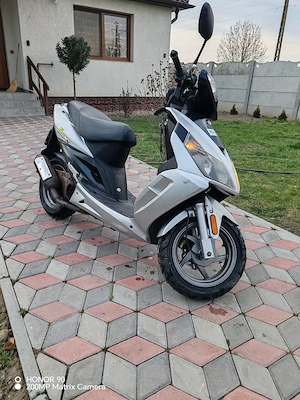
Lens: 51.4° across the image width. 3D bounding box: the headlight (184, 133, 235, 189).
[{"bbox_3d":[0.268,-0.181,1.382,0.220,0.200,0.135,21,19,37],"label":"headlight"}]

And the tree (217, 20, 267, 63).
[{"bbox_3d":[6.605,-10.404,22.937,3.500,4.900,3.500,3,22,0],"label":"tree"}]

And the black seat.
[{"bbox_3d":[-0.335,-0.496,1.990,0.660,0.210,0.270,21,19,37],"label":"black seat"}]

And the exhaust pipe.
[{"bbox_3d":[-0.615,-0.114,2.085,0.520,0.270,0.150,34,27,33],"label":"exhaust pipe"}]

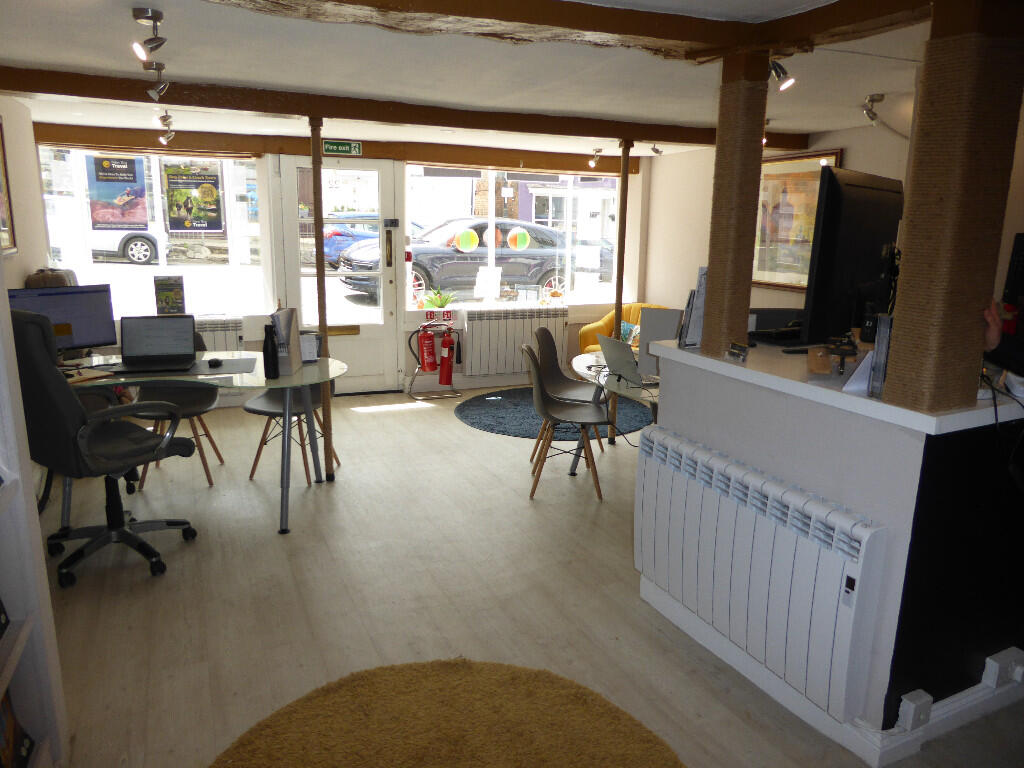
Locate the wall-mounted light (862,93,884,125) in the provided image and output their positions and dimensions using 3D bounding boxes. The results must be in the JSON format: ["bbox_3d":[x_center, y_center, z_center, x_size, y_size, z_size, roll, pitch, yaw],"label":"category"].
[{"bbox_3d":[1.953,-1.482,3.820,0.110,0.160,0.110,-3,13,-18],"label":"wall-mounted light"}]

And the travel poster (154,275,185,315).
[{"bbox_3d":[-2.661,-0.691,5.511,0.205,0.300,0.030,-2,13,-12],"label":"travel poster"}]

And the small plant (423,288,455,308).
[{"bbox_3d":[-0.633,-0.747,6.188,0.260,0.170,0.260,-4,14,-19],"label":"small plant"}]

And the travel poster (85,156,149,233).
[{"bbox_3d":[-3.087,-1.499,5.556,0.400,0.570,0.020,-5,14,-23],"label":"travel poster"}]

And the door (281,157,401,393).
[{"bbox_3d":[-1.414,-0.850,5.885,0.898,1.949,0.060,-4,14,-19],"label":"door"}]

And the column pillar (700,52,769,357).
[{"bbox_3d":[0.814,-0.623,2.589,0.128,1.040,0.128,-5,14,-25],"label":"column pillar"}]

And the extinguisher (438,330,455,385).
[{"bbox_3d":[-0.572,-0.227,6.342,0.140,0.500,0.140,-2,13,-11],"label":"extinguisher"}]

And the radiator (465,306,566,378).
[{"bbox_3d":[0.030,-0.390,6.321,0.969,0.591,0.100,-4,14,-19],"label":"radiator"}]

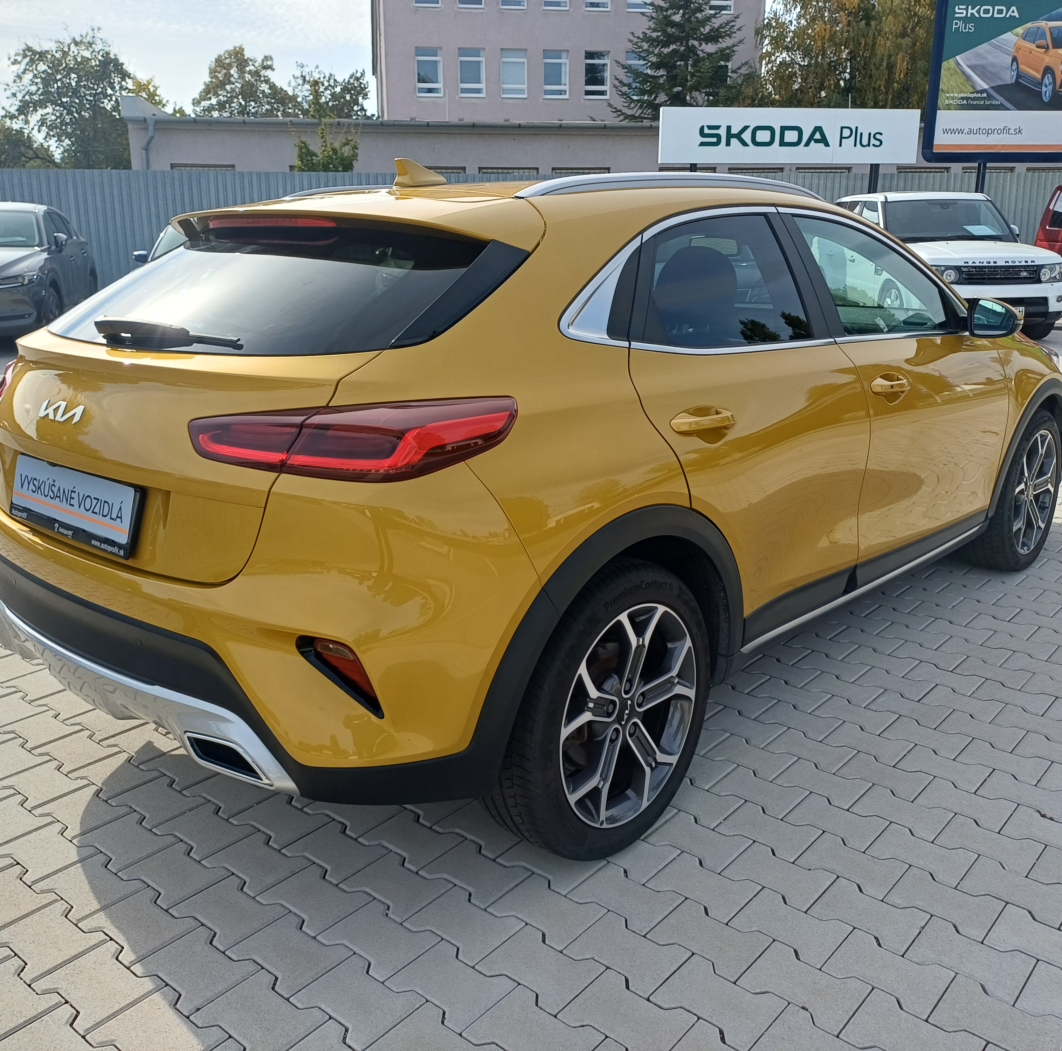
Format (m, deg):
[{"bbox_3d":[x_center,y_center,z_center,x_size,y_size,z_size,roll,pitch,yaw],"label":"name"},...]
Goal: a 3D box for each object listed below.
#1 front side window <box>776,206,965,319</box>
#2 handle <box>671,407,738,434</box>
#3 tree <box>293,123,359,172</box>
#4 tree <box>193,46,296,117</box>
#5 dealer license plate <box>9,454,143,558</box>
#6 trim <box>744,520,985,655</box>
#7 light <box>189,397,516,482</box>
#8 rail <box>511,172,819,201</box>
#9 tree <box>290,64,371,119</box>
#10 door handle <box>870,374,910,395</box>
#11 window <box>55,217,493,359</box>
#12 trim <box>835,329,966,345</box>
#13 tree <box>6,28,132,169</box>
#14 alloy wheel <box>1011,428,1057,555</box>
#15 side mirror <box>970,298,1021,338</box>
[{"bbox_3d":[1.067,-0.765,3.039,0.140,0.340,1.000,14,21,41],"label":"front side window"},{"bbox_3d":[0.367,-0.220,2.145,0.045,0.048,0.228,13,16,41],"label":"handle"},{"bbox_3d":[-3.949,-6.136,19.818,1.500,3.860,1.500,-3,15,-10],"label":"tree"},{"bbox_3d":[-12.717,-16.129,45.672,5.500,10.180,5.500,-4,15,-14],"label":"tree"},{"bbox_3d":[-0.928,-0.049,2.050,0.530,0.135,0.025,13,6,41],"label":"dealer license plate"},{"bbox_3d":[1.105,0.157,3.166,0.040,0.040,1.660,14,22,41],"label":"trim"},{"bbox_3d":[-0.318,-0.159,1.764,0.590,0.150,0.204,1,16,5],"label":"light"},{"bbox_3d":[0.414,-0.822,2.500,0.050,0.085,1.320,13,22,41],"label":"rail"},{"bbox_3d":[-8.194,-15.081,42.762,3.694,8.044,3.694,-3,16,-10],"label":"tree"},{"bbox_3d":[1.031,-0.406,2.894,0.060,0.050,0.250,14,22,41],"label":"door handle"},{"bbox_3d":[-0.638,-0.551,2.249,1.250,0.130,0.550,13,50,41],"label":"window"},{"bbox_3d":[1.126,-0.567,3.024,0.025,0.030,1.000,13,18,40],"label":"trim"},{"bbox_3d":[-16.520,-13.671,37.382,4.622,8.440,4.622,-7,17,-22],"label":"tree"},{"bbox_3d":[1.930,-0.147,4.051,0.190,0.470,0.470,13,20,41],"label":"alloy wheel"},{"bbox_3d":[1.505,-0.672,3.260,0.180,0.140,0.150,14,22,41],"label":"side mirror"}]

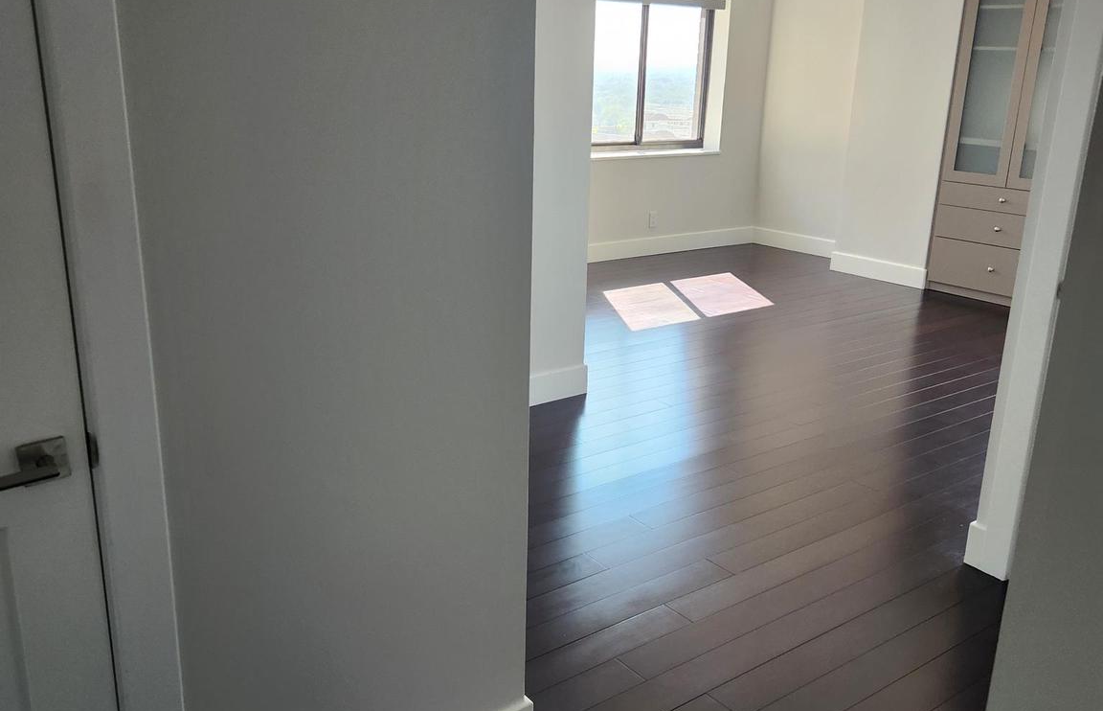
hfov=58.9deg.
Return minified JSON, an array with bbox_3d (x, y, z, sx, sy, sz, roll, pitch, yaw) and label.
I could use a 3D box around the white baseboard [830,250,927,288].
[{"bbox_3d":[2.448,-0.641,7.336,0.020,0.140,0.834,-11,20,-36],"label":"white baseboard"}]

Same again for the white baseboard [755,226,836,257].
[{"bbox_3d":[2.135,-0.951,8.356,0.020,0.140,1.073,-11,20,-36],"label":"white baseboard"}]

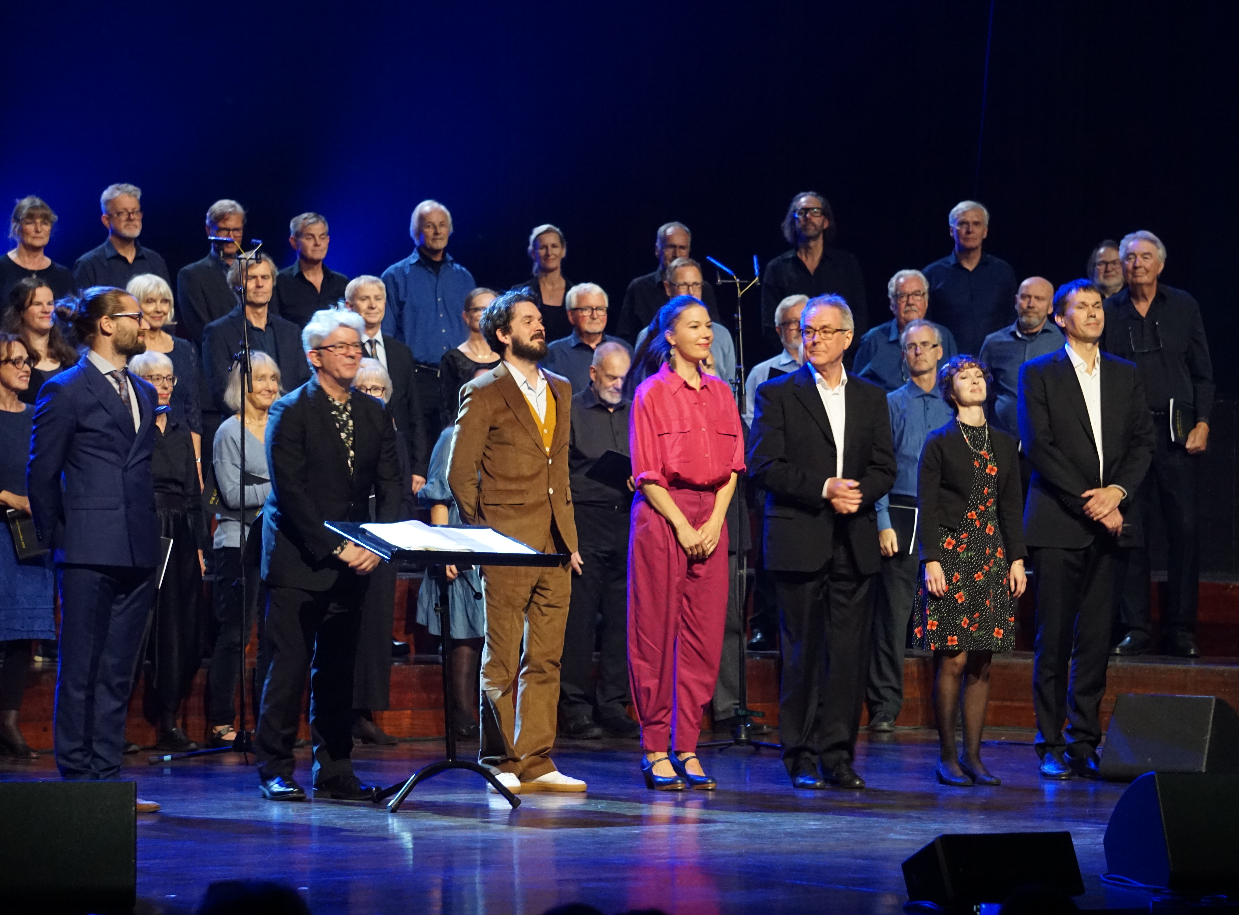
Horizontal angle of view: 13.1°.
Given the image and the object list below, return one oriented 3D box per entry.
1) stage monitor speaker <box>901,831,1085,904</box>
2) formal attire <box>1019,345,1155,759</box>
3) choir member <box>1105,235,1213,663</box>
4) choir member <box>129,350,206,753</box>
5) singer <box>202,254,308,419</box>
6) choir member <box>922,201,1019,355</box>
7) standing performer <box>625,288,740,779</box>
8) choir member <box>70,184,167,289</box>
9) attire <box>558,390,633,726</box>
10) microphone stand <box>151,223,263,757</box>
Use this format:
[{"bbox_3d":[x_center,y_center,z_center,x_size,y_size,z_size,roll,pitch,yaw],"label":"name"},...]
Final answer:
[{"bbox_3d":[1.024,1.112,14.890,0.380,0.180,0.360,0,0,-18],"label":"stage monitor speaker"},{"bbox_3d":[1.747,0.361,20.200,0.490,1.560,0.330,0,0,-22],"label":"formal attire"},{"bbox_3d":[2.354,-0.061,23.700,0.530,1.870,0.360,0,0,12],"label":"choir member"},{"bbox_3d":[-1.854,0.373,22.000,0.430,1.617,0.310,0,0,-20],"label":"choir member"},{"bbox_3d":[-1.600,0.001,23.800,0.500,1.760,0.340,0,0,-13],"label":"singer"},{"bbox_3d":[1.662,-0.323,25.700,0.530,1.788,0.340,0,0,0],"label":"choir member"},{"bbox_3d":[0.235,0.309,19.600,0.430,1.783,0.330,0,1,-32],"label":"standing performer"},{"bbox_3d":[-2.231,-0.330,24.300,0.520,1.806,0.340,0,0,-14],"label":"choir member"},{"bbox_3d":[-0.081,0.440,23.500,0.520,1.495,0.340,0,0,-12],"label":"attire"},{"bbox_3d":[-1.485,0.164,21.200,0.580,2.050,0.580,0,0,-30],"label":"microphone stand"}]

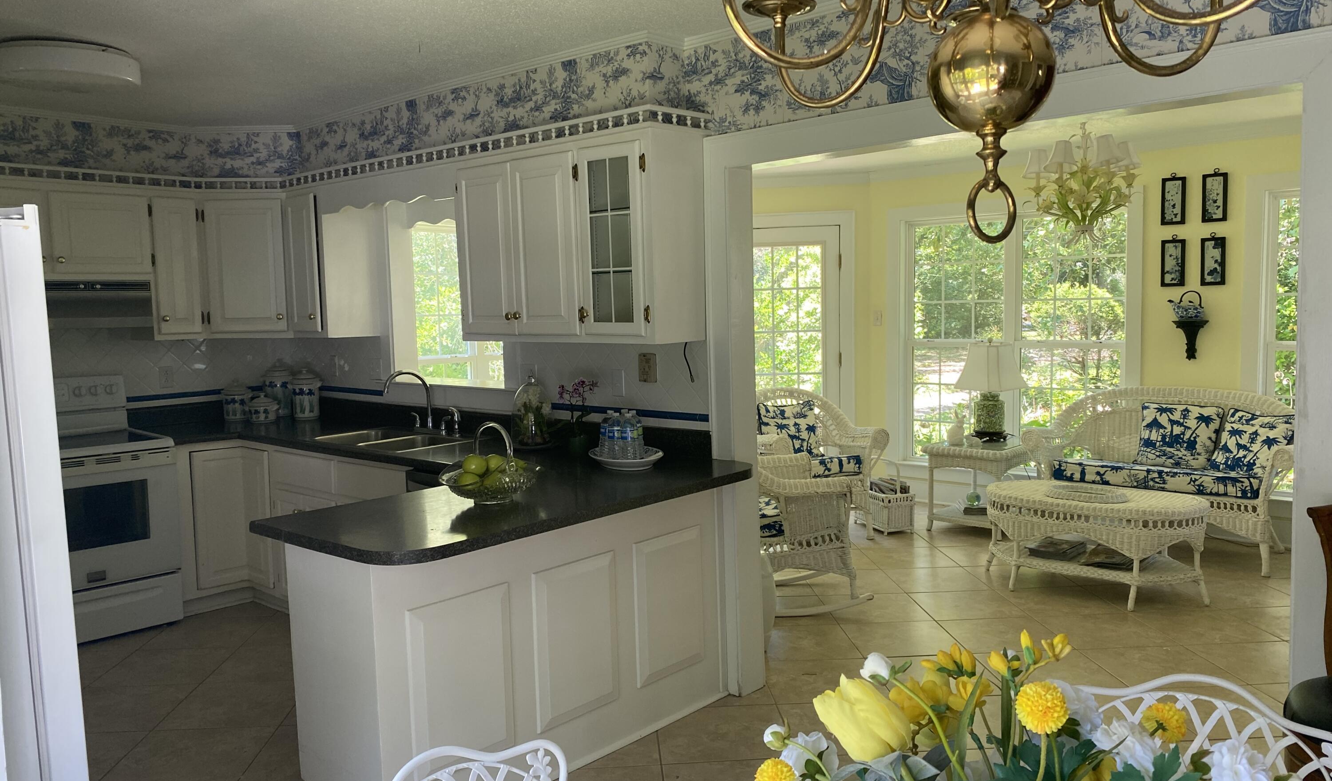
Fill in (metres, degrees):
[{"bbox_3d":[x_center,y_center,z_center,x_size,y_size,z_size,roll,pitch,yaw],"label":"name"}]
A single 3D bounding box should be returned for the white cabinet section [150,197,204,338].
[{"bbox_3d":[-2.623,-0.644,5.234,0.320,0.710,0.230,3,7,41],"label":"white cabinet section"}]

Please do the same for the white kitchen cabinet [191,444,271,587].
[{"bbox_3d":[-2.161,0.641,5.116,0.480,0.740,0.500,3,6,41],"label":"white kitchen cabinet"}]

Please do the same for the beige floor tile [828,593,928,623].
[{"bbox_3d":[1.040,1.083,4.969,0.457,0.010,0.457,-1,5,-3],"label":"beige floor tile"}]

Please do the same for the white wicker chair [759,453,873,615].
[{"bbox_3d":[0.541,0.586,5.267,0.920,0.950,0.800,-1,5,-4],"label":"white wicker chair"}]

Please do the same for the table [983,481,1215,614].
[{"bbox_3d":[2.218,0.784,5.212,1.120,0.478,0.735,3,6,41],"label":"table"}]

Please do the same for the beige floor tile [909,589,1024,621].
[{"bbox_3d":[1.492,1.071,4.963,0.455,0.010,0.455,-2,5,-3],"label":"beige floor tile"}]

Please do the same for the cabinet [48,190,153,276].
[{"bbox_3d":[-2.907,-0.781,5.053,0.310,0.395,0.450,3,6,42],"label":"cabinet"}]

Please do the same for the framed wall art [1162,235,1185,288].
[{"bbox_3d":[3.118,-0.796,6.149,0.140,0.320,0.025,3,6,42],"label":"framed wall art"}]

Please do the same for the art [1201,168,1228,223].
[{"bbox_3d":[3.275,-1.161,5.969,0.140,0.330,0.025,3,6,42],"label":"art"}]

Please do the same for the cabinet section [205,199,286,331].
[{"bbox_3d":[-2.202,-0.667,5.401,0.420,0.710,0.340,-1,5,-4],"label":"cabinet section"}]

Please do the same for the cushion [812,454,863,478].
[{"bbox_3d":[0.930,0.470,6.576,0.500,0.125,0.520,-3,5,-22],"label":"cushion"}]

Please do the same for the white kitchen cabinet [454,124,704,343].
[{"bbox_3d":[-0.384,-0.589,4.071,1.155,0.776,0.313,3,6,41],"label":"white kitchen cabinet"}]

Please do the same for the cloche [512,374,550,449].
[{"bbox_3d":[-0.569,0.086,4.222,0.170,0.299,0.170,-2,5,-8],"label":"cloche"}]

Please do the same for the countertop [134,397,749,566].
[{"bbox_3d":[-1.494,0.244,4.272,3.530,0.160,1.690,3,6,42],"label":"countertop"}]

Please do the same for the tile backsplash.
[{"bbox_3d":[-2.313,-0.115,5.127,0.990,0.450,1.370,3,6,41],"label":"tile backsplash"}]

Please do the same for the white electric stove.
[{"bbox_3d":[-2.867,0.562,4.760,0.680,1.183,0.762,3,6,41],"label":"white electric stove"}]

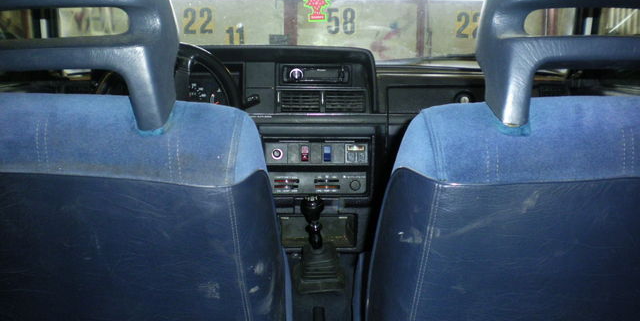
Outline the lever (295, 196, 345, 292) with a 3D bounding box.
[{"bbox_3d":[-0.002,0.172,1.420,0.107,0.210,0.140,1,11,0],"label":"lever"}]

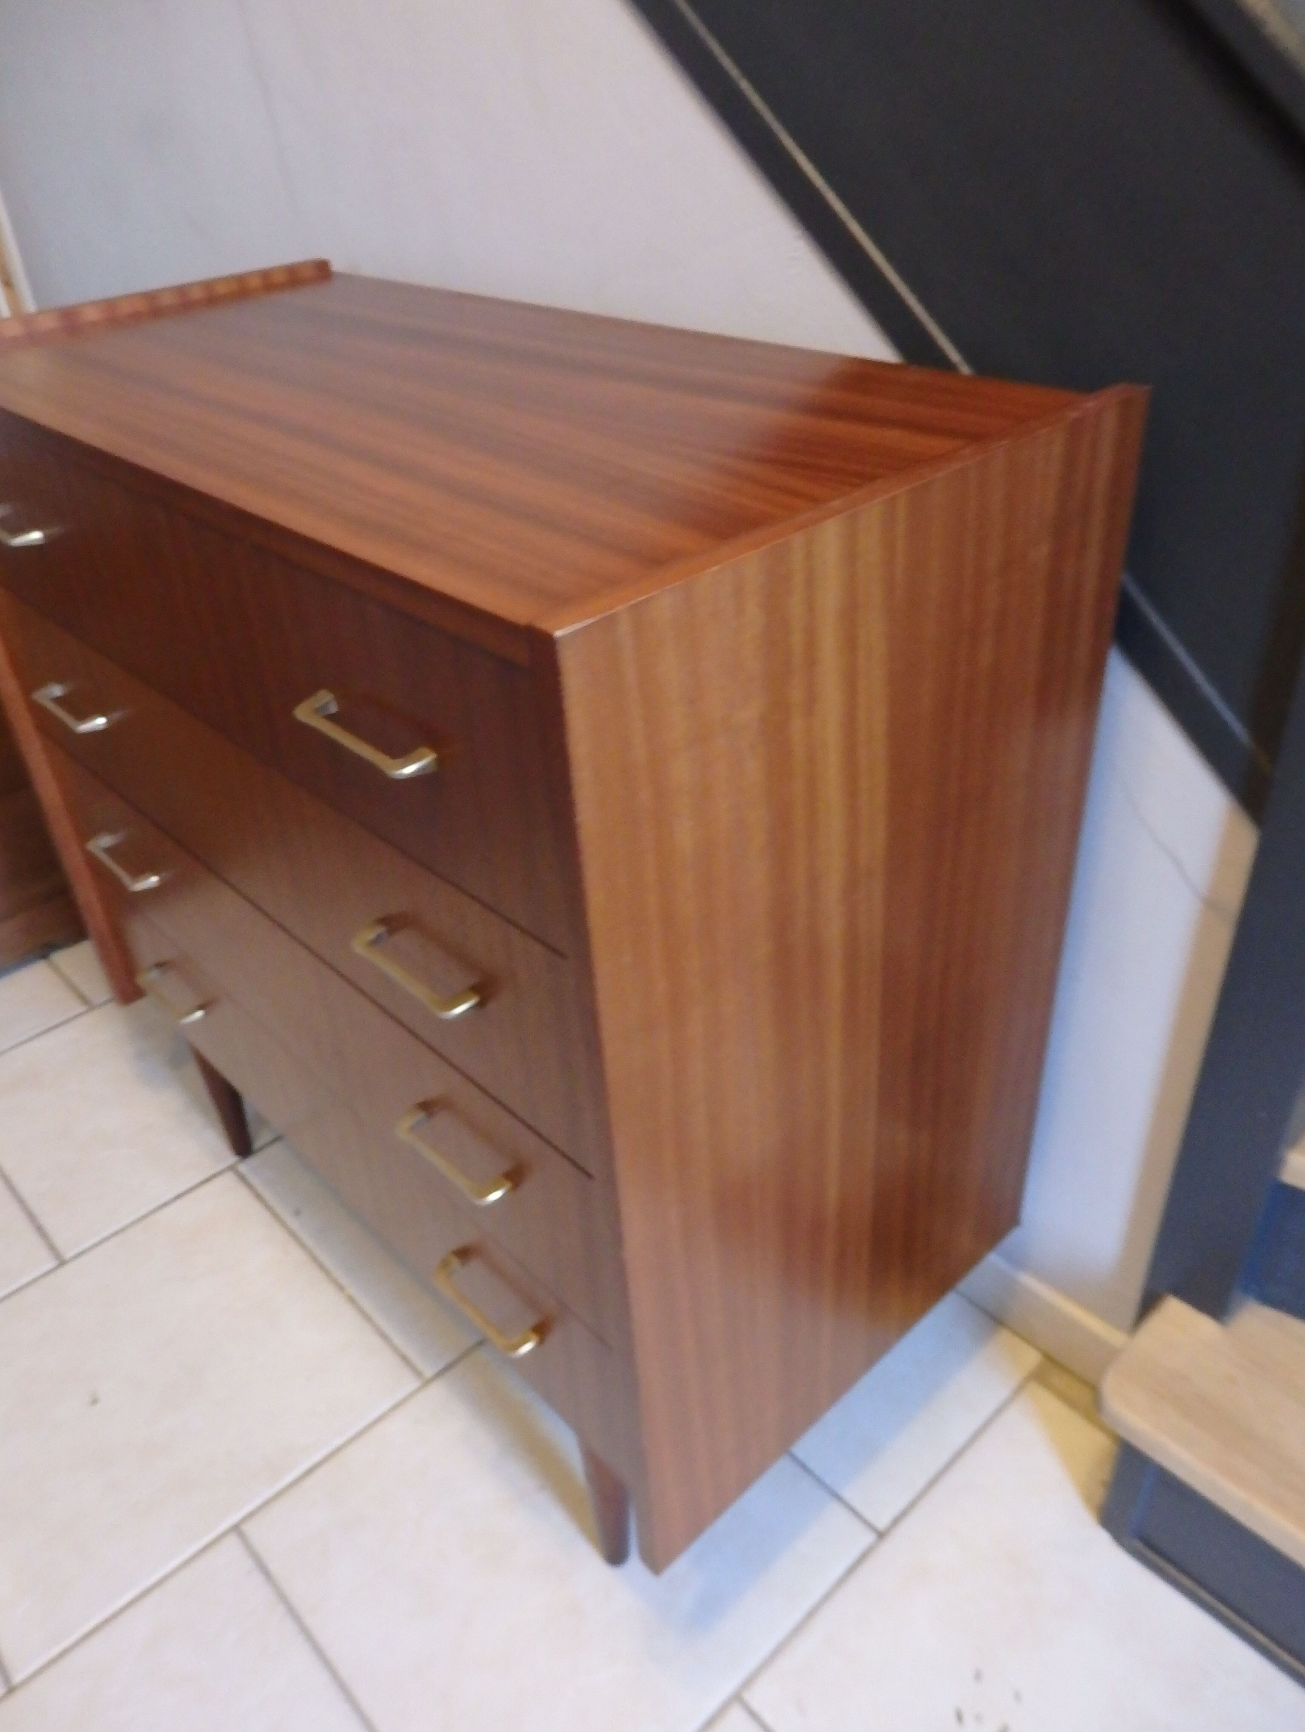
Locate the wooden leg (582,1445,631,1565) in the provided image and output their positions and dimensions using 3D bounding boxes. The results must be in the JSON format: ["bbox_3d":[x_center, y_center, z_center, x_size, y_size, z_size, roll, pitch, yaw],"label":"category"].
[{"bbox_3d":[-0.035,0.511,1.011,0.036,0.182,0.036,-3,34,2],"label":"wooden leg"}]

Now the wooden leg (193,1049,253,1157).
[{"bbox_3d":[-0.481,0.261,1.422,0.036,0.182,0.036,-30,42,-32],"label":"wooden leg"}]

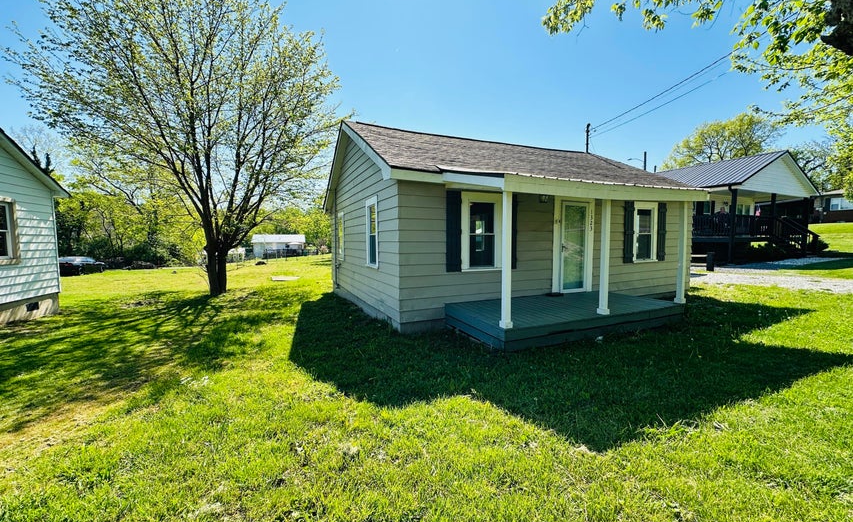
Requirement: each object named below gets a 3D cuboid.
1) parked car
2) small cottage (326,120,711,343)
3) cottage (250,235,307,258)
[{"bbox_3d":[-26.941,0.332,26.656,1.840,1.460,4.750,-2,4,-20],"label":"parked car"},{"bbox_3d":[2.371,-1.289,10.018,9.047,4.794,9.180,-2,4,-25],"label":"small cottage"},{"bbox_3d":[-23.459,-2.319,54.950,7.700,3.750,6.000,-2,4,-22],"label":"cottage"}]

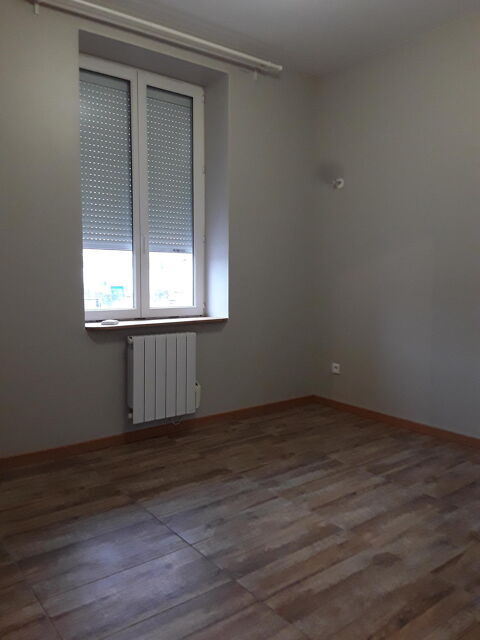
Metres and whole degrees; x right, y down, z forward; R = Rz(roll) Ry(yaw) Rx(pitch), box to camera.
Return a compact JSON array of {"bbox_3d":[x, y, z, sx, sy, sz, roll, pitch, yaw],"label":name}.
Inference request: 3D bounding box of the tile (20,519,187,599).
[{"bbox_3d":[-0.534,0.957,2.032,0.599,0.011,0.297,-4,7,-37],"label":"tile"}]

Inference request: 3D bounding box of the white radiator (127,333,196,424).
[{"bbox_3d":[-0.524,0.378,3.398,0.478,0.573,0.092,-4,7,-37],"label":"white radiator"}]

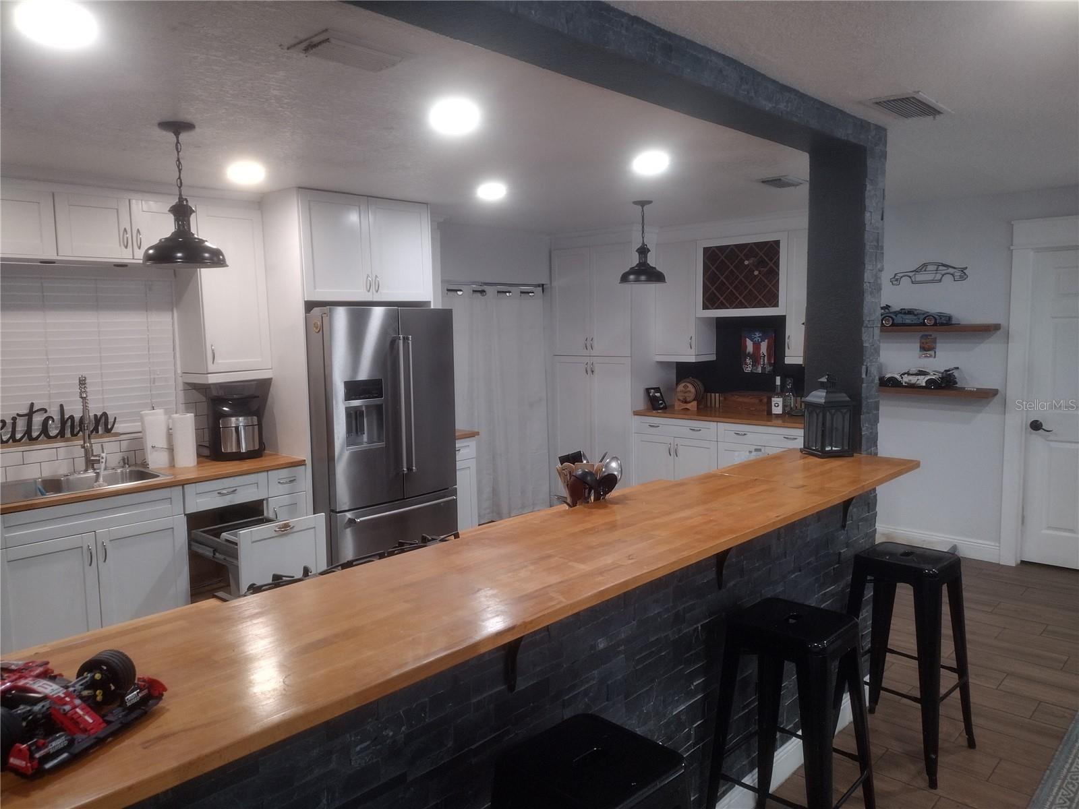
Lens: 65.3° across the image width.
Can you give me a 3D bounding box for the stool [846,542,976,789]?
[{"bbox_3d":[1.387,0.944,3.216,0.420,0.767,0.420,-6,8,-43],"label":"stool"}]

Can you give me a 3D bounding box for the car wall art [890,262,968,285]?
[{"bbox_3d":[2.644,-0.895,5.727,0.500,0.147,0.015,4,8,41],"label":"car wall art"}]

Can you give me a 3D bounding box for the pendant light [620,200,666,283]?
[{"bbox_3d":[0.661,-1.035,5.380,0.312,0.497,0.312,-1,6,0],"label":"pendant light"}]

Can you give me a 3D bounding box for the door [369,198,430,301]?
[{"bbox_3d":[-0.861,-0.946,5.193,0.025,0.612,0.460,4,8,42],"label":"door"}]

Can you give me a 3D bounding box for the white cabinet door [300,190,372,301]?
[{"bbox_3d":[-1.171,-0.904,4.851,0.025,0.610,0.467,4,8,42],"label":"white cabinet door"}]

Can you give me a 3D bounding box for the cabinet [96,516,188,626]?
[{"bbox_3d":[-2.079,0.862,4.203,0.560,0.628,0.419,4,8,41],"label":"cabinet"}]

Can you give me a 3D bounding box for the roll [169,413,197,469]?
[{"bbox_3d":[-1.907,0.193,4.520,0.120,0.280,0.120,-1,6,0],"label":"roll"}]

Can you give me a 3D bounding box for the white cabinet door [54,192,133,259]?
[{"bbox_3d":[-2.229,-0.888,4.209,0.025,0.300,0.357,4,8,42],"label":"white cabinet door"}]

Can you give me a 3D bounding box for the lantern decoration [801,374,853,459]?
[{"bbox_3d":[1.169,0.039,3.416,0.148,0.332,0.148,-3,6,-18],"label":"lantern decoration"}]

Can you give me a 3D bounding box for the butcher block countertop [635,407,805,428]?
[{"bbox_3d":[1.512,0.088,6.475,1.520,0.038,0.620,4,8,41],"label":"butcher block countertop"}]

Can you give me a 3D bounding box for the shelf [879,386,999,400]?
[{"bbox_3d":[2.687,-0.088,5.849,0.854,0.040,0.225,4,8,43],"label":"shelf"}]

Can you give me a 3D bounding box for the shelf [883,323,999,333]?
[{"bbox_3d":[2.686,-0.519,5.813,0.854,0.039,0.210,4,8,43],"label":"shelf"}]

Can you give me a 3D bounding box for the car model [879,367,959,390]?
[{"bbox_3d":[2.562,-0.187,5.718,0.500,0.140,0.200,4,8,41],"label":"car model"}]

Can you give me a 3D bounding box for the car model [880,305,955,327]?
[{"bbox_3d":[2.526,-0.605,5.701,0.470,0.138,0.200,4,8,41],"label":"car model"}]

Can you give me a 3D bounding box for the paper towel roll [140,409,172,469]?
[{"bbox_3d":[-2.018,0.182,4.455,0.140,0.296,0.140,-1,6,0],"label":"paper towel roll"}]

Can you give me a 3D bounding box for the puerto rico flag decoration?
[{"bbox_3d":[1.768,-0.430,6.797,0.285,0.351,0.030,4,8,43],"label":"puerto rico flag decoration"}]

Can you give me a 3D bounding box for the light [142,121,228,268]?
[{"bbox_3d":[-1.321,-0.768,3.105,0.312,0.498,0.312,4,8,41],"label":"light"}]

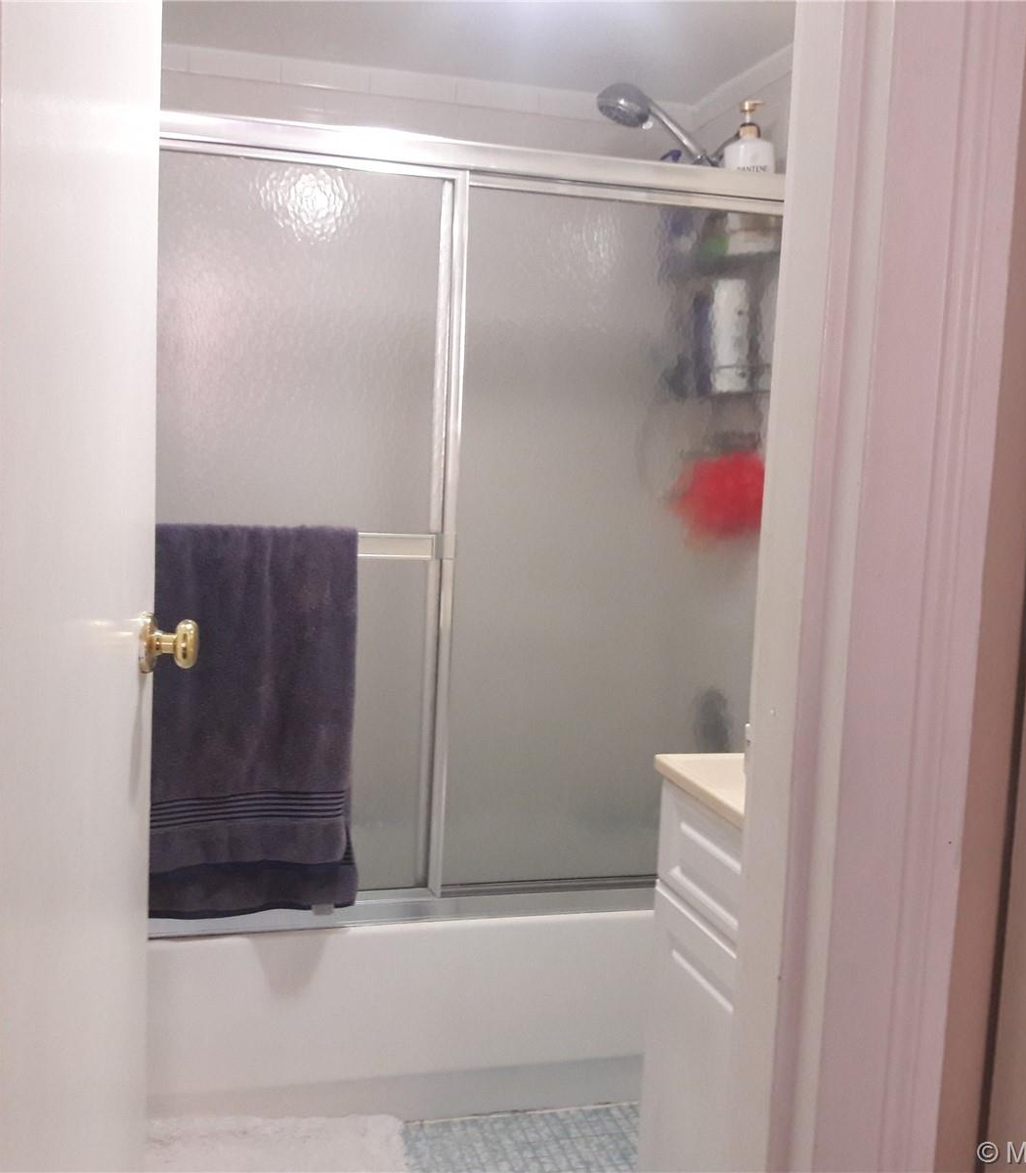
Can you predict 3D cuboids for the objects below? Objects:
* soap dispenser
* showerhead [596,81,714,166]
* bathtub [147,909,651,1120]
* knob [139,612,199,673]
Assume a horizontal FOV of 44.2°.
[{"bbox_3d":[0.495,-0.857,2.648,0.102,0.307,0.072,3,6,3],"label":"soap dispenser"},{"bbox_3d":[0.311,-0.994,2.709,0.274,0.157,0.100,1,6,-15],"label":"showerhead"},{"bbox_3d":[-0.276,0.790,2.761,1.520,0.392,0.760,1,6,-15],"label":"bathtub"},{"bbox_3d":[-0.391,0.065,1.448,0.062,0.067,0.067,2,6,-6],"label":"knob"}]

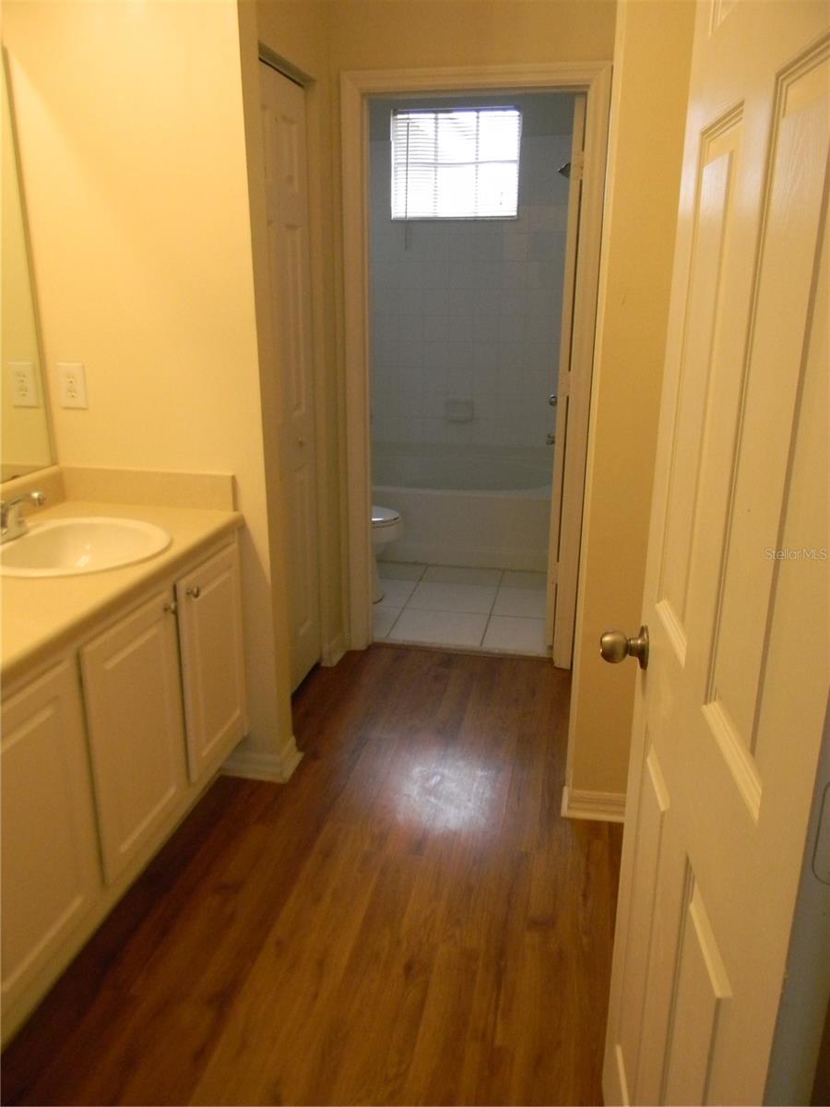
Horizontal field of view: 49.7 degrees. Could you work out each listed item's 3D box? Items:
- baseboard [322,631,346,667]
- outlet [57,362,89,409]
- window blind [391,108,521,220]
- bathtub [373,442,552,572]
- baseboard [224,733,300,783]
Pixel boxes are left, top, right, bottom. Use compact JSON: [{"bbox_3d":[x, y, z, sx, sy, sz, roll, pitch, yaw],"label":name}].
[{"bbox_3d":[-0.320,0.379,3.558,0.050,0.075,0.171,4,17,11],"label":"baseboard"},{"bbox_3d":[-0.944,-0.461,2.461,0.079,0.123,0.007,4,17,11],"label":"outlet"},{"bbox_3d":[0.232,-2.258,5.202,0.753,0.594,0.040,4,17,11],"label":"window blind"},{"bbox_3d":[0.108,-0.290,5.169,1.524,0.420,1.015,4,17,11],"label":"bathtub"},{"bbox_3d":[-0.470,0.619,2.771,0.204,0.074,0.181,4,17,11],"label":"baseboard"}]

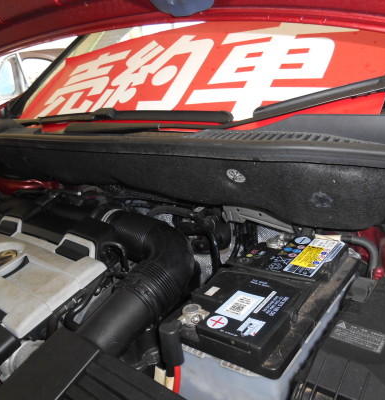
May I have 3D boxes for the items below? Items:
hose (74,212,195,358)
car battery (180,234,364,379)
[{"bbox_3d":[-0.105,0.130,0.650,0.200,0.165,0.230,5,22,39],"label":"hose"},{"bbox_3d":[0.119,0.204,0.601,0.175,0.190,0.278,5,22,39],"label":"car battery"}]

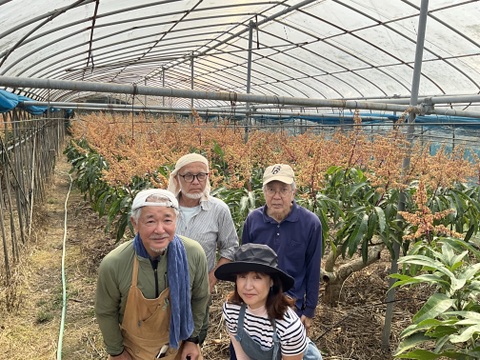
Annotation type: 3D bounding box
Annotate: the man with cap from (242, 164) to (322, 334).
[{"bbox_3d":[0.220,0.690,2.330,0.490,1.600,0.390,4,9,9],"label":"man with cap"}]

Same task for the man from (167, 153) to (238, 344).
[{"bbox_3d":[-0.270,0.665,2.350,0.530,1.640,0.420,4,9,7],"label":"man"}]

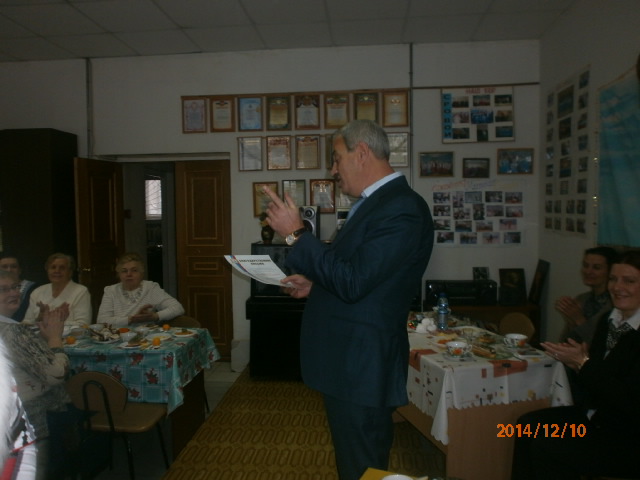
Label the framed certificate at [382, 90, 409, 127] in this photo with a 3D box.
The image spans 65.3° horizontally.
[{"bbox_3d":[0.685,-1.178,4.506,0.228,0.316,0.020,-1,3,5],"label":"framed certificate"}]

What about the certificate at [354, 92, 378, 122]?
[{"bbox_3d":[0.422,-1.182,4.532,0.221,0.312,0.020,0,0,5],"label":"certificate"}]

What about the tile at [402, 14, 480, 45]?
[{"bbox_3d":[1.017,-1.787,4.197,0.605,0.020,0.555,0,0,5],"label":"tile"}]

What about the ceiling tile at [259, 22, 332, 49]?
[{"bbox_3d":[-0.203,-1.754,4.287,0.605,0.020,0.580,-1,3,5],"label":"ceiling tile"}]

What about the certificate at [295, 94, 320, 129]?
[{"bbox_3d":[-0.110,-1.174,4.582,0.221,0.312,0.020,0,0,5],"label":"certificate"}]

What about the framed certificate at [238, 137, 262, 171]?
[{"bbox_3d":[-0.644,-0.799,4.636,0.221,0.312,0.020,0,0,5],"label":"framed certificate"}]

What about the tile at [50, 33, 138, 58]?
[{"bbox_3d":[-2.016,-1.737,4.452,0.605,0.020,0.580,-1,3,5],"label":"tile"}]

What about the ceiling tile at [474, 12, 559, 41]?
[{"bbox_3d":[1.611,-1.770,4.121,0.605,0.020,0.580,-1,3,5],"label":"ceiling tile"}]

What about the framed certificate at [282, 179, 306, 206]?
[{"bbox_3d":[-0.238,-0.392,4.601,0.221,0.312,0.020,0,0,5],"label":"framed certificate"}]

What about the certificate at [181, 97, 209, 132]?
[{"bbox_3d":[-1.171,-1.162,4.676,0.232,0.324,0.020,-1,3,5],"label":"certificate"}]

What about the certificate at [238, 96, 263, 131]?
[{"bbox_3d":[-0.642,-1.167,4.633,0.221,0.312,0.020,0,0,5],"label":"certificate"}]

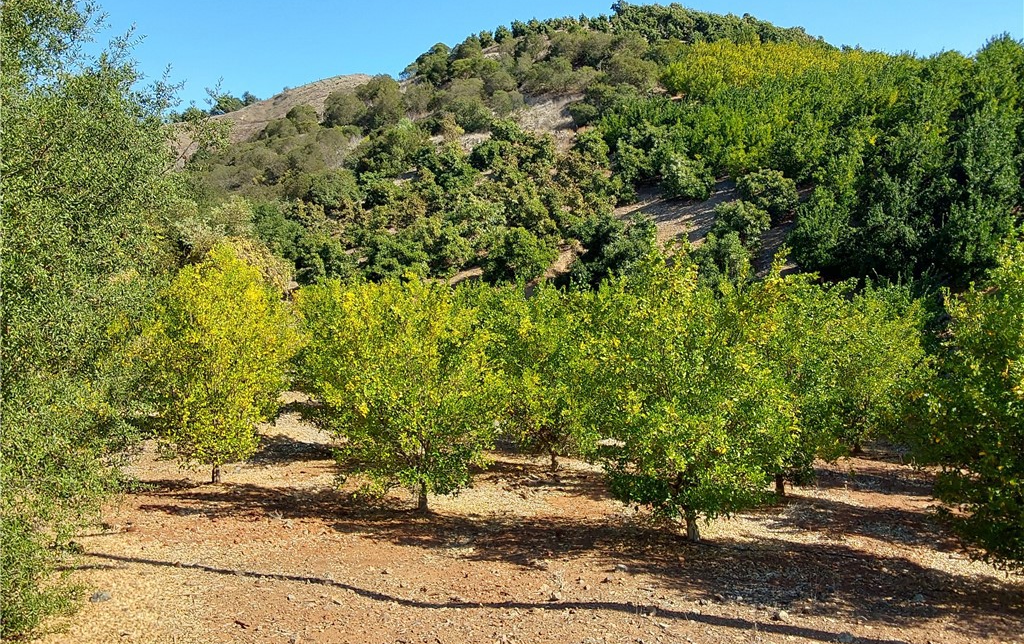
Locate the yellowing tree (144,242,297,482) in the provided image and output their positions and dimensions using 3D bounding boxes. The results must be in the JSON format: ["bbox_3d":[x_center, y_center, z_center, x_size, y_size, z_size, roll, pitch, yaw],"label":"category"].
[{"bbox_3d":[-4.610,0.641,13.100,2.360,3.720,2.470,0,2,0],"label":"yellowing tree"}]

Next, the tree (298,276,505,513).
[{"bbox_3d":[-1.521,0.998,11.400,2.780,3.180,2.780,0,2,0],"label":"tree"}]

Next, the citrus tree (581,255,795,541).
[{"bbox_3d":[2.161,0.930,10.200,2.580,3.450,2.580,0,2,0],"label":"citrus tree"}]

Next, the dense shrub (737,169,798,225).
[{"bbox_3d":[12.955,-6.364,42.000,3.080,2.780,3.080,0,2,0],"label":"dense shrub"}]

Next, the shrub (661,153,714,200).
[{"bbox_3d":[10.382,-8.607,49.000,3.130,2.780,3.130,0,2,0],"label":"shrub"}]

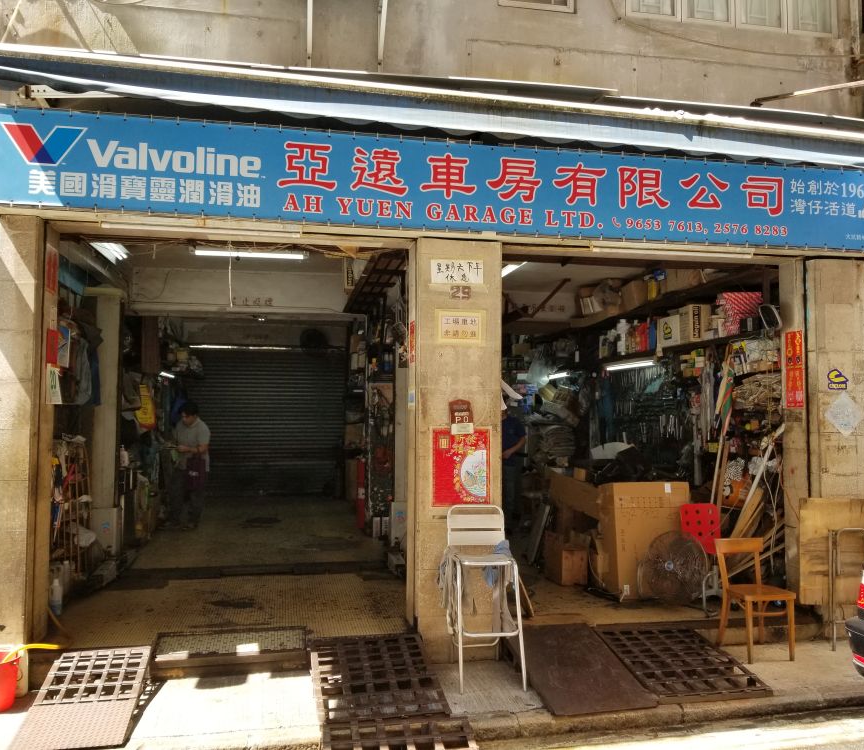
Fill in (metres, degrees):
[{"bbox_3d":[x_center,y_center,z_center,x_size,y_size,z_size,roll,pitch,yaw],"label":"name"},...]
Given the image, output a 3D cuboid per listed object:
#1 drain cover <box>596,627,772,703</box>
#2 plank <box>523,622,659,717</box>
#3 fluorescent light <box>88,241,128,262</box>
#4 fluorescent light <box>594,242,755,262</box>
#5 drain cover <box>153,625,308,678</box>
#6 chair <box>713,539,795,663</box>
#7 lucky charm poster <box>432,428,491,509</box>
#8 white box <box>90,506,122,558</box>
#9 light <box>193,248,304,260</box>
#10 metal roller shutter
[{"bbox_3d":[1.579,1.844,4.824,0.719,0.050,0.878,1,6,-11],"label":"drain cover"},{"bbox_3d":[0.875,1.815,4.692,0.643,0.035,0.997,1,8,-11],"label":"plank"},{"bbox_3d":[-3.147,-1.242,7.354,0.220,0.120,1.220,1,-3,-11],"label":"fluorescent light"},{"bbox_3d":[1.687,-0.877,5.291,1.230,0.075,0.070,1,-3,-11],"label":"fluorescent light"},{"bbox_3d":[-1.262,1.755,4.779,0.940,0.200,0.330,1,-3,-11],"label":"drain cover"},{"bbox_3d":[2.250,1.558,5.229,0.393,0.767,0.449,1,-3,-11],"label":"chair"},{"bbox_3d":[0.203,0.625,5.078,0.413,0.512,0.012,1,-3,-11],"label":"lucky charm poster"},{"bbox_3d":[-3.169,1.506,7.319,0.239,0.470,0.300,1,-3,-11],"label":"white box"},{"bbox_3d":[-1.976,-1.321,8.130,1.220,0.090,0.090,1,-3,-11],"label":"light"},{"bbox_3d":[-2.682,0.772,12.220,2.568,2.408,0.100,1,-3,-11],"label":"metal roller shutter"}]

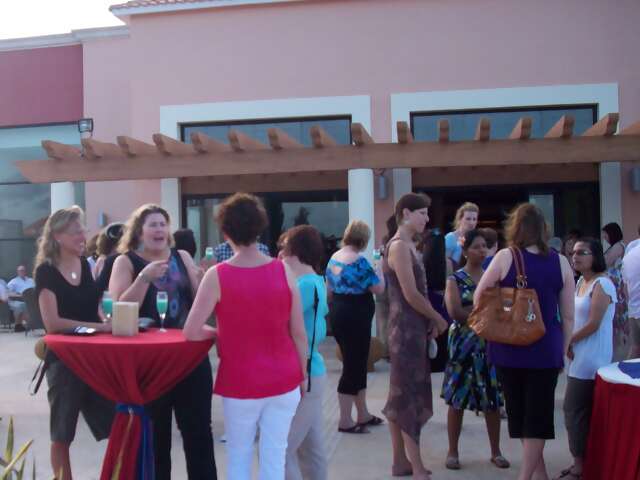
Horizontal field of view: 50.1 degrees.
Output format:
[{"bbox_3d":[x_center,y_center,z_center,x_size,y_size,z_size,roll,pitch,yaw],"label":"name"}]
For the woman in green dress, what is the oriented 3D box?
[{"bbox_3d":[1.032,0.705,4.579,0.470,1.590,0.370,-1,-1,-25],"label":"woman in green dress"}]

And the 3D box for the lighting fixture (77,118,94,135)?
[{"bbox_3d":[-3.010,-1.460,8.800,0.200,0.200,0.150,-1,-1,3],"label":"lighting fixture"}]

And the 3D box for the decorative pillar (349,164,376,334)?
[{"bbox_3d":[0.530,0.278,8.388,0.310,2.300,0.310,-1,-1,10],"label":"decorative pillar"}]

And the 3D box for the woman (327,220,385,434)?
[{"bbox_3d":[0.282,0.679,5.567,0.470,1.690,0.380,-1,-1,33],"label":"woman"}]

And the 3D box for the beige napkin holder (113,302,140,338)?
[{"bbox_3d":[-0.844,0.346,2.970,0.107,0.136,0.090,-1,0,-12],"label":"beige napkin holder"}]

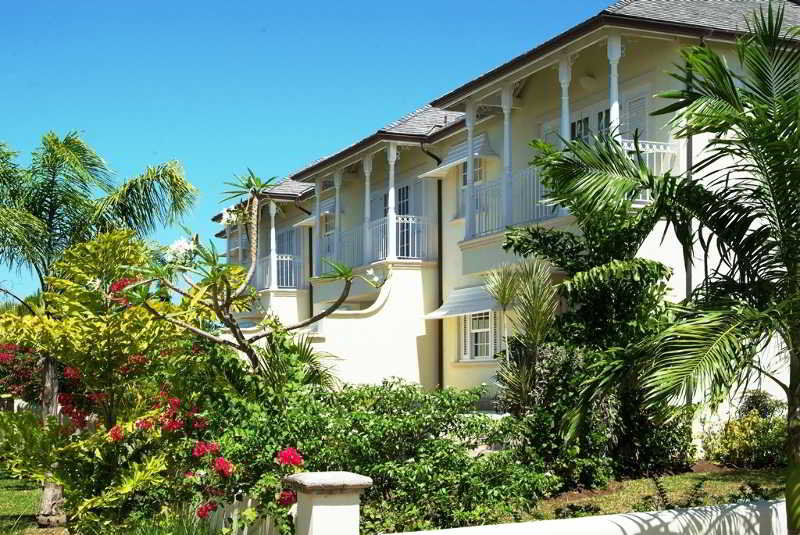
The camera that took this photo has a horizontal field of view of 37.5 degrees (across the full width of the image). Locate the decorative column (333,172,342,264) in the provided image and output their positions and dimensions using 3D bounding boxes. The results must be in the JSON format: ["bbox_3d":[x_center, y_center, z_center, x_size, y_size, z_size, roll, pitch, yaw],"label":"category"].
[{"bbox_3d":[-1.591,-1.190,30.222,0.170,2.700,0.170,2,-6,-22],"label":"decorative column"}]

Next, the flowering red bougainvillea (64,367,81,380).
[{"bbox_3d":[-4.167,1.349,15.000,0.200,0.180,0.170,0,-5,0],"label":"flowering red bougainvillea"}]

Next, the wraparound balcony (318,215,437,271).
[{"bbox_3d":[-0.695,-0.366,28.752,1.230,1.091,5.618,2,-6,-22],"label":"wraparound balcony"}]

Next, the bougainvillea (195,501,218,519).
[{"bbox_3d":[-1.806,2.258,11.000,0.225,0.170,0.200,1,-5,-9],"label":"bougainvillea"}]

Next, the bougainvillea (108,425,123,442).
[{"bbox_3d":[-2.534,1.479,10.500,0.130,0.160,0.130,0,-5,0],"label":"bougainvillea"}]

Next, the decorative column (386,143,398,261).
[{"bbox_3d":[-0.176,-1.517,26.818,0.170,2.700,0.170,2,-6,-22],"label":"decorative column"}]

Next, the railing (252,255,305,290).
[{"bbox_3d":[-3.669,0.222,36.452,1.100,1.020,1.700,2,-6,-22],"label":"railing"}]

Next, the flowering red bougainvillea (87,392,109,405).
[{"bbox_3d":[-3.593,1.556,14.000,0.260,0.145,0.180,0,-5,0],"label":"flowering red bougainvillea"}]

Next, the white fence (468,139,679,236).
[{"bbox_3d":[2.756,-1.139,20.332,1.230,1.091,5.564,2,-6,-22],"label":"white fence"}]

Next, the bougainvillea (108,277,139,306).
[{"bbox_3d":[-2.697,0.234,11.500,0.290,0.290,0.220,0,-5,0],"label":"bougainvillea"}]

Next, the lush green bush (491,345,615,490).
[{"bbox_3d":[2.031,1.971,15.700,1.580,1.860,1.400,0,-5,0],"label":"lush green bush"}]

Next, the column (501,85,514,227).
[{"bbox_3d":[1.930,-1.964,21.084,0.180,2.675,0.180,2,-6,-22],"label":"column"}]

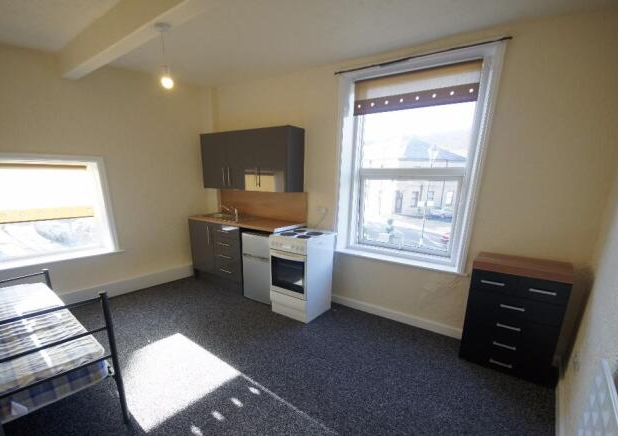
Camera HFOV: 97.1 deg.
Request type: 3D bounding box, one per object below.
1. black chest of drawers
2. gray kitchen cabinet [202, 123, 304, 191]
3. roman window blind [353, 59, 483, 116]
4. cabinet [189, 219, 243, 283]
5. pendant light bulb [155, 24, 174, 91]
[{"bbox_3d":[1.665,0.786,2.261,0.625,0.868,0.350,7,12,33],"label":"black chest of drawers"},{"bbox_3d":[-0.773,-0.738,3.564,1.500,0.726,0.330,7,12,33],"label":"gray kitchen cabinet"},{"bbox_3d":[0.967,-1.211,2.610,1.144,0.330,0.040,7,12,33],"label":"roman window blind"},{"bbox_3d":[-1.109,0.388,3.882,1.050,0.725,0.560,7,12,33],"label":"cabinet"},{"bbox_3d":[-0.986,-1.101,1.879,0.100,0.405,0.100,7,12,33],"label":"pendant light bulb"}]

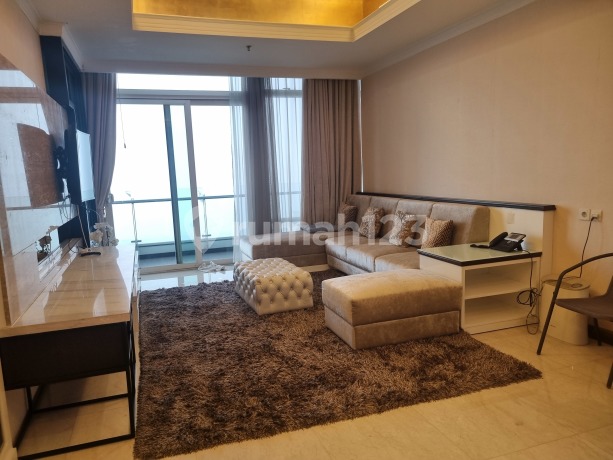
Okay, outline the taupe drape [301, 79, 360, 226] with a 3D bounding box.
[{"bbox_3d":[0.375,-0.909,6.867,0.920,2.640,0.170,-4,8,-19],"label":"taupe drape"}]

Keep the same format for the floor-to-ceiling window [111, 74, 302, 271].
[{"bbox_3d":[-1.333,-0.810,6.475,2.750,2.700,0.120,-4,8,-19],"label":"floor-to-ceiling window"}]

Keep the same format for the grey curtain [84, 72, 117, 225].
[{"bbox_3d":[-2.541,-0.663,5.923,0.411,2.658,0.164,-5,8,-19],"label":"grey curtain"}]

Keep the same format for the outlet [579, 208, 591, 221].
[{"bbox_3d":[2.125,-0.116,3.519,0.015,0.088,0.092,-5,8,-19],"label":"outlet"}]

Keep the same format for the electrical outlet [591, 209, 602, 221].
[{"bbox_3d":[2.158,-0.110,3.426,0.015,0.088,0.092,-5,8,-19],"label":"electrical outlet"}]

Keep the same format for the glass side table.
[{"bbox_3d":[1.474,0.485,3.962,0.808,0.601,0.610,-5,8,-19],"label":"glass side table"}]

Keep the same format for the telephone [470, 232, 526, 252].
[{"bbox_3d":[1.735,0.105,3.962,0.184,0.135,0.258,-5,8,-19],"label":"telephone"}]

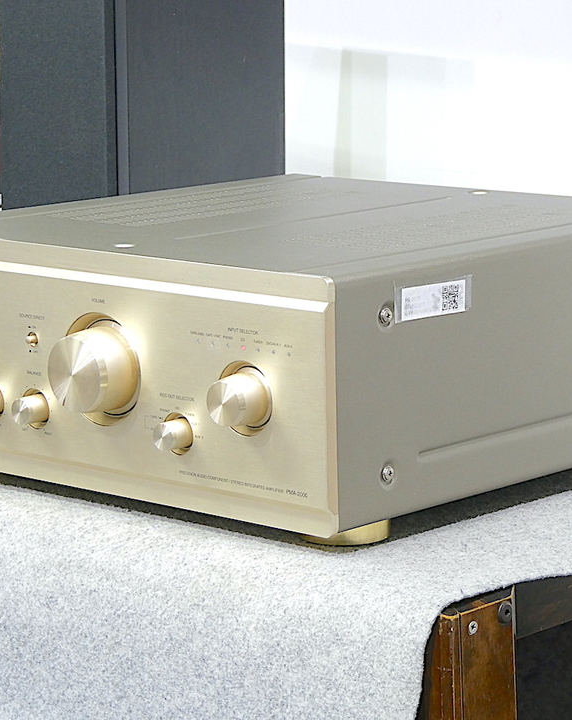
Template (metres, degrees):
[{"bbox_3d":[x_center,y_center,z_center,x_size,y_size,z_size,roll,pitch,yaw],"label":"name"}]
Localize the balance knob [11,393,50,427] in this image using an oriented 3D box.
[{"bbox_3d":[-0.165,0.033,1.615,0.018,0.018,0.018,8,13,42],"label":"balance knob"}]

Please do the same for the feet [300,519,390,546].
[{"bbox_3d":[0.036,0.099,1.535,0.057,0.019,0.057,-1,10,0],"label":"feet"}]

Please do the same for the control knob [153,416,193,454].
[{"bbox_3d":[-0.069,0.046,1.527,0.018,0.018,0.018,8,13,42],"label":"control knob"}]

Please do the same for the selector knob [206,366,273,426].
[{"bbox_3d":[-0.029,0.024,1.483,0.031,0.031,0.024,8,13,42],"label":"selector knob"}]

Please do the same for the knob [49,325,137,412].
[{"bbox_3d":[-0.122,0.007,1.564,0.052,0.052,0.030,8,13,42],"label":"knob"}]

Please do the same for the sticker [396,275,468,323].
[{"bbox_3d":[0.089,-0.036,1.498,0.001,0.021,0.065,8,13,42],"label":"sticker"}]

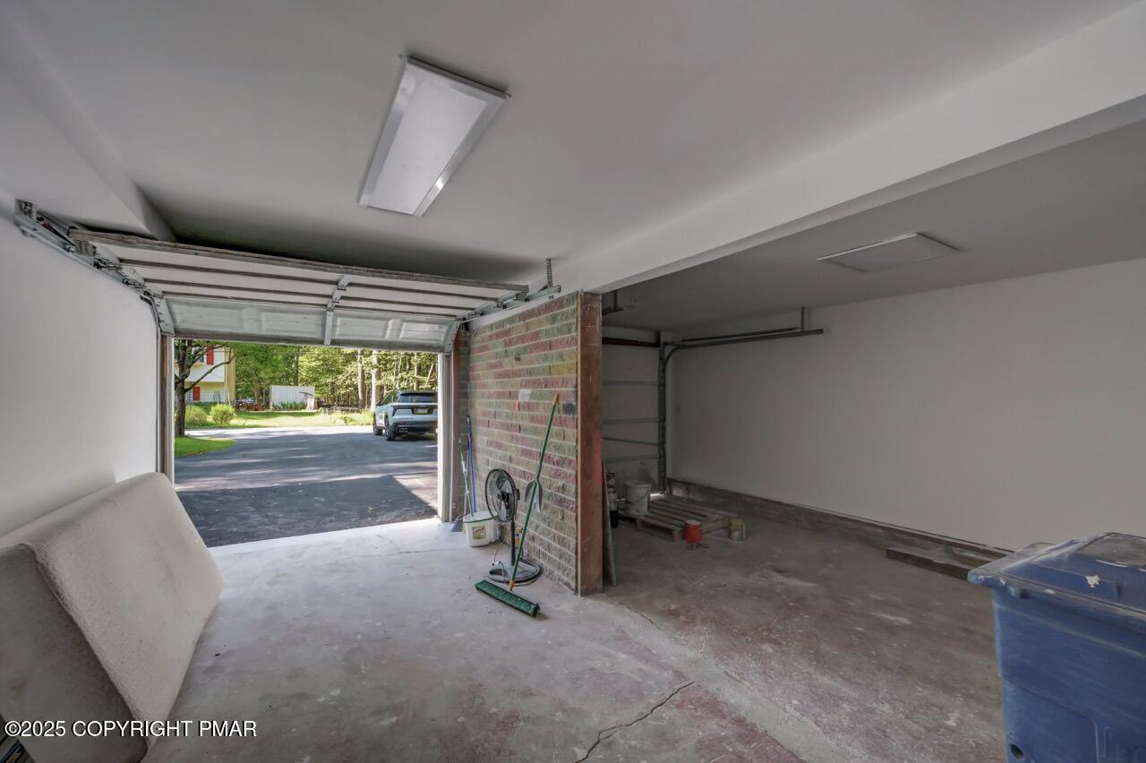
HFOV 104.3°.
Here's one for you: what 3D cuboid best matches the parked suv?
[{"bbox_3d":[-6.532,1.282,17.759,2.020,1.790,5.150,0,-1,-31],"label":"parked suv"}]

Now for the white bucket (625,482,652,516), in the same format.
[{"bbox_3d":[0.702,1.270,4.838,0.300,0.360,0.300,0,-1,0],"label":"white bucket"}]

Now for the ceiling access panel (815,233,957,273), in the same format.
[{"bbox_3d":[2.200,-0.894,3.140,0.605,0.020,0.605,1,-2,-31],"label":"ceiling access panel"}]

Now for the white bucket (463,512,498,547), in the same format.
[{"bbox_3d":[-0.919,1.456,4.398,0.340,0.254,0.320,0,-1,-12],"label":"white bucket"}]

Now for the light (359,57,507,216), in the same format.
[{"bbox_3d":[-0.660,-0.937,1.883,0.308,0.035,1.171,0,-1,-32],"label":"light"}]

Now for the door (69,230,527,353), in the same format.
[{"bbox_3d":[-1.948,-0.568,3.690,2.490,0.390,1.940,0,-1,-32],"label":"door"}]

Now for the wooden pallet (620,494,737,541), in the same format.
[{"bbox_3d":[1.087,1.515,5.010,0.962,0.130,1.050,0,-1,-36],"label":"wooden pallet"}]

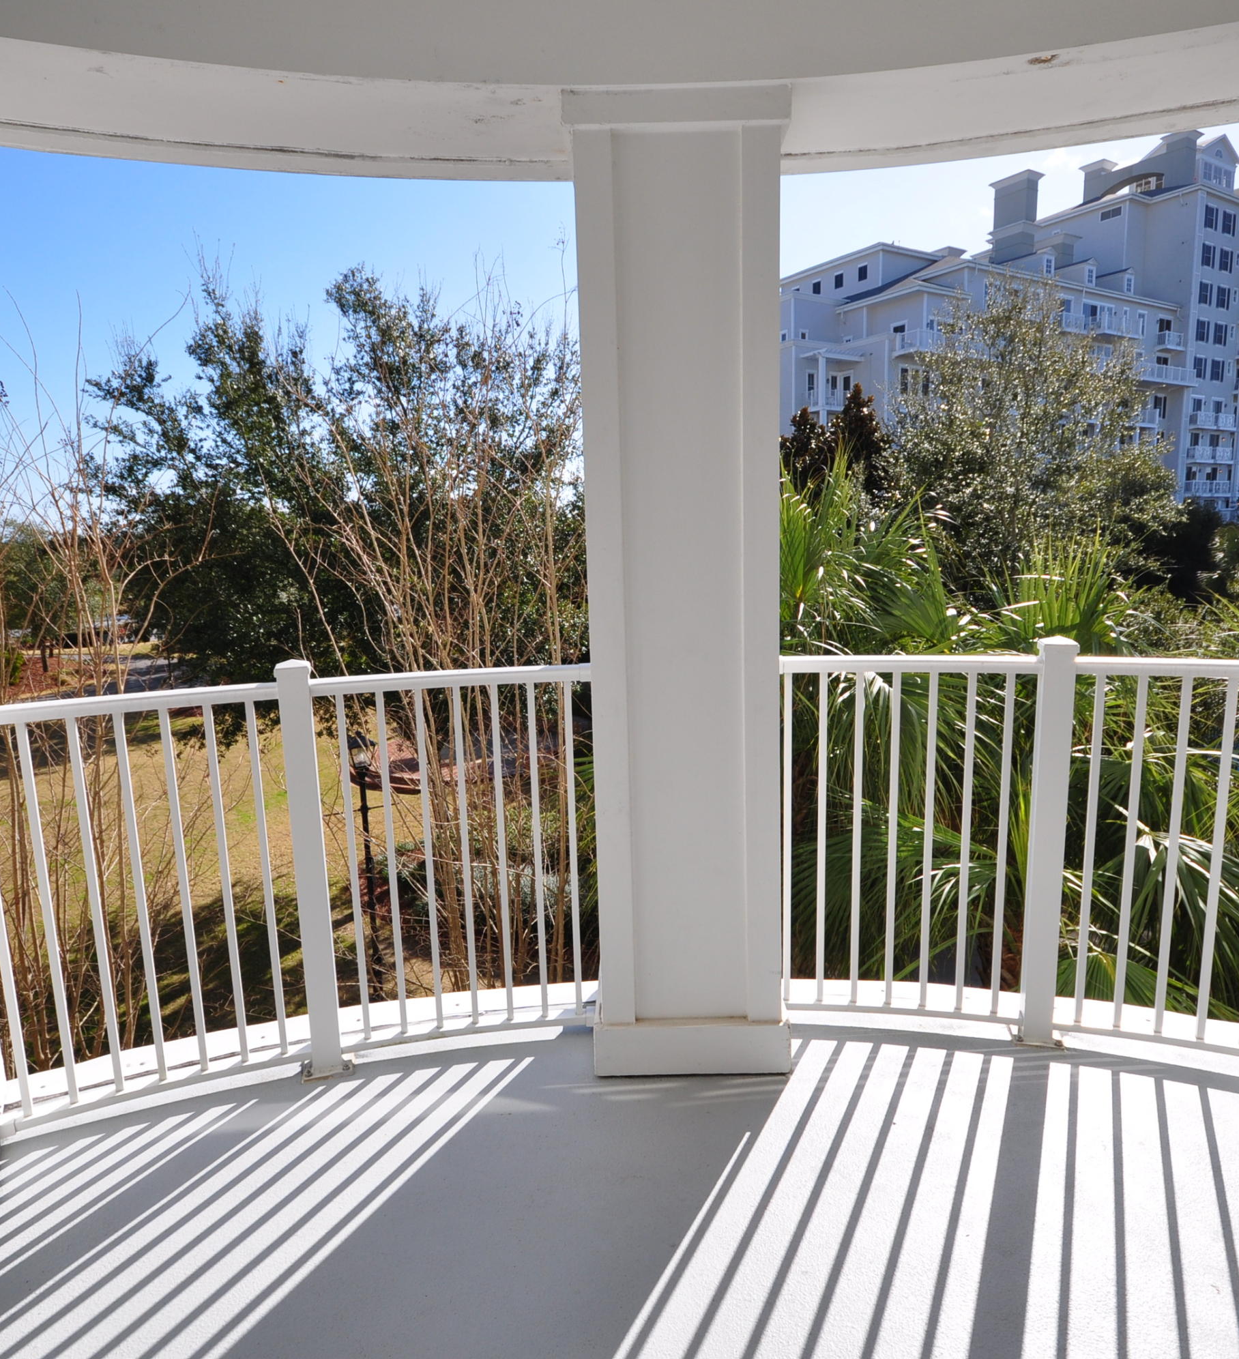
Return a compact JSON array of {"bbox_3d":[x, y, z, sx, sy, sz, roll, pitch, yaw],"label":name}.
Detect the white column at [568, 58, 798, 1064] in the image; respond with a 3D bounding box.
[{"bbox_3d":[0.167,-0.175,2.338,0.518,2.420,0.480,-2,8,0],"label":"white column"}]

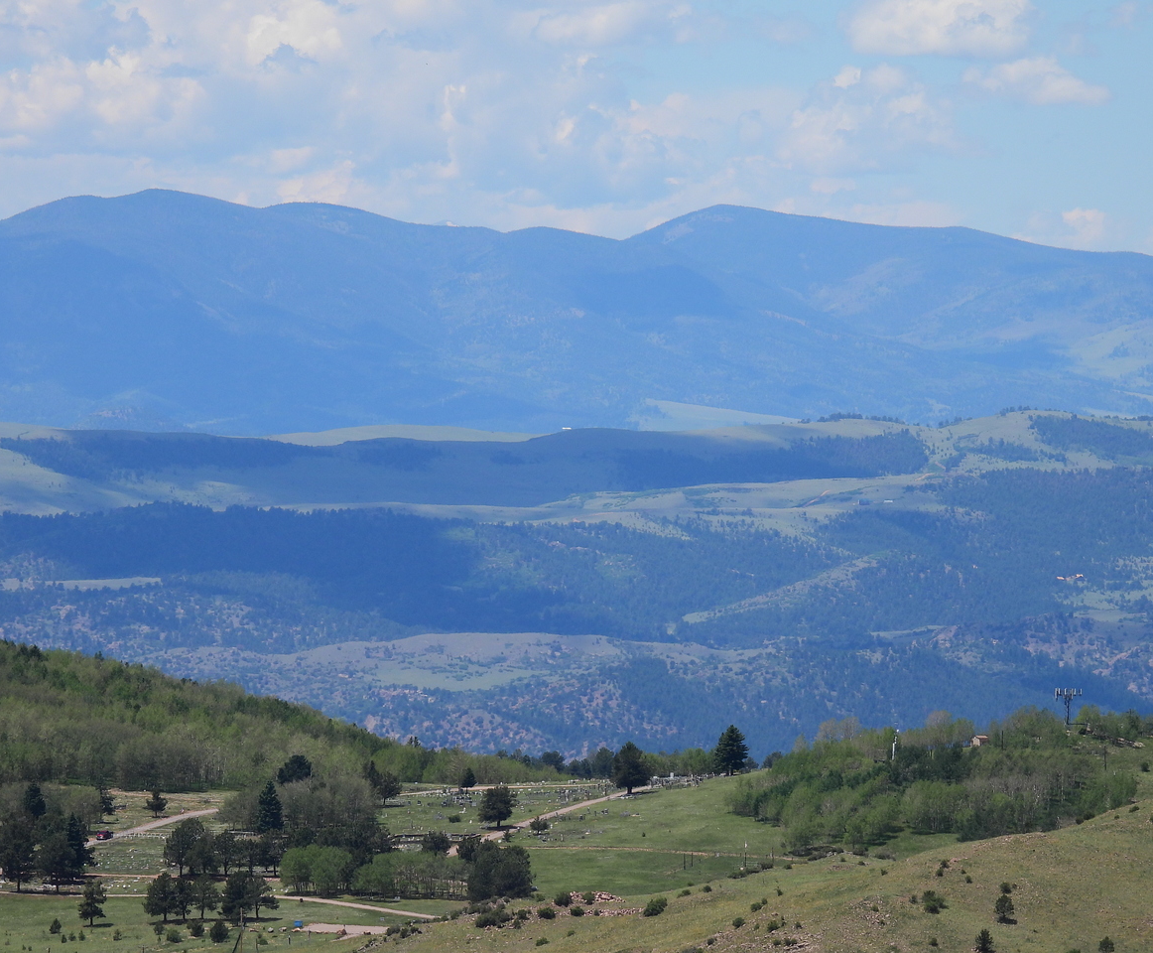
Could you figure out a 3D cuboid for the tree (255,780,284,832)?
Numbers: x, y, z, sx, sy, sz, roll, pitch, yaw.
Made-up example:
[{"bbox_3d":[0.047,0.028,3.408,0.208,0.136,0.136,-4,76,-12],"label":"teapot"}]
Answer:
[{"bbox_3d":[-69.590,74.930,2910.000,6.300,12.030,6.110,0,1,0],"label":"tree"}]

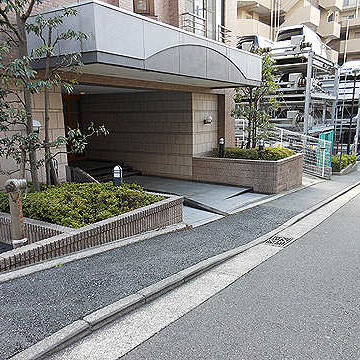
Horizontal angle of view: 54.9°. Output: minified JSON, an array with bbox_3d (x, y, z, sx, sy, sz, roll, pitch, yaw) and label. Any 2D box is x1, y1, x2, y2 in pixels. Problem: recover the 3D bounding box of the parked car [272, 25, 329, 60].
[{"bbox_3d":[6.380,-6.800,17.930,1.700,1.500,4.400,8,14,34],"label":"parked car"}]

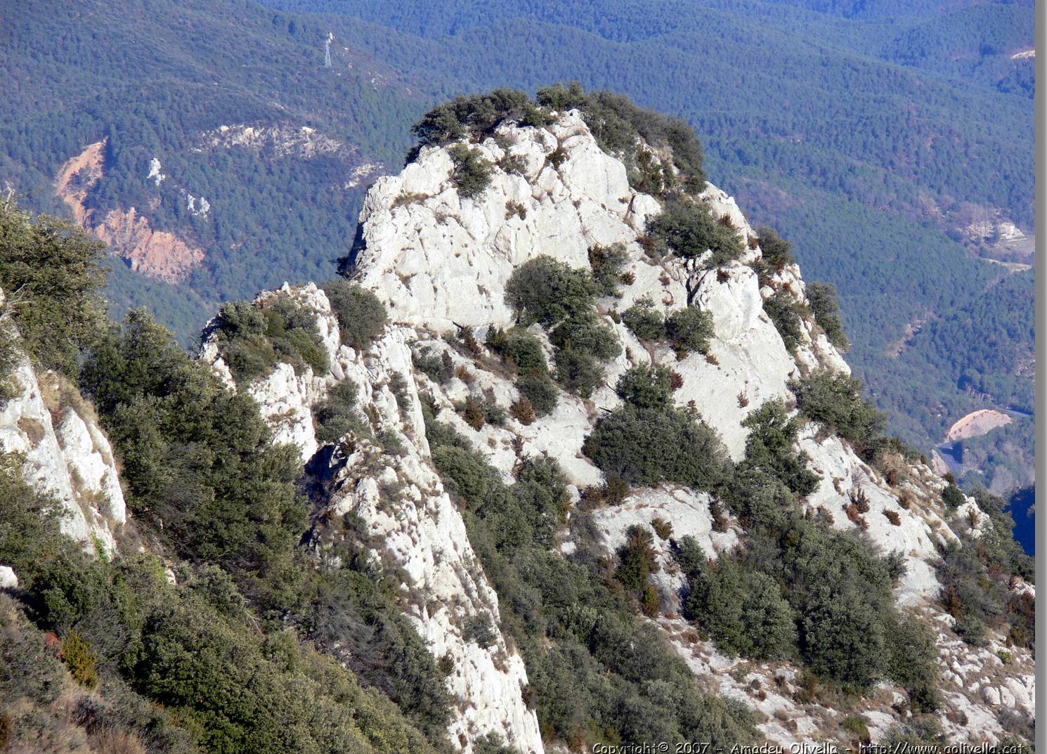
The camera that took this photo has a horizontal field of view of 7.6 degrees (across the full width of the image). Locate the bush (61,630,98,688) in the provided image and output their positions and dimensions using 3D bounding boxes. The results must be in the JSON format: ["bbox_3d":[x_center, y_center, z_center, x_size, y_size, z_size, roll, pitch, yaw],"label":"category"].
[{"bbox_3d":[-7.294,4.635,130.000,0.609,0.971,0.579,0,10,0],"label":"bush"}]

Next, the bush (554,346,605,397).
[{"bbox_3d":[1.528,-0.139,214.830,1.365,1.253,1.297,0,12,0],"label":"bush"}]

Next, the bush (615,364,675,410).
[{"bbox_3d":[3.972,0.317,258.000,1.989,1.496,1.761,0,10,0],"label":"bush"}]

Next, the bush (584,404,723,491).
[{"bbox_3d":[3.534,1.881,212.970,3.882,2.098,2.398,0,12,0],"label":"bush"}]

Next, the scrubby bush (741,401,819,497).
[{"bbox_3d":[8.347,2.350,257.000,2.516,3.125,2.390,0,10,0],"label":"scrubby bush"}]

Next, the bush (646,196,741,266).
[{"bbox_3d":[4.739,-4.051,219.480,2.629,1.713,1.959,0,12,0],"label":"bush"}]

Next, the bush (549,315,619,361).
[{"bbox_3d":[1.662,-1.063,216.225,1.892,1.125,1.286,0,12,0],"label":"bush"}]

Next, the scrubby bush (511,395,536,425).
[{"bbox_3d":[-0.004,0.898,213.900,0.713,0.711,0.677,0,12,0],"label":"scrubby bush"}]

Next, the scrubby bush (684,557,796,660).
[{"bbox_3d":[5.713,6.093,208.320,2.929,2.478,2.490,0,12,0],"label":"scrubby bush"}]

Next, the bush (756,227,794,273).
[{"bbox_3d":[7.121,-3.597,223.200,1.093,1.222,1.038,0,12,0],"label":"bush"}]

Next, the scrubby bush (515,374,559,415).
[{"bbox_3d":[0.436,0.570,257.000,1.419,1.368,1.277,0,10,0],"label":"scrubby bush"}]

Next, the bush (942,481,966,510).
[{"bbox_3d":[11.952,3.287,219.480,0.686,0.758,0.652,0,12,0],"label":"bush"}]

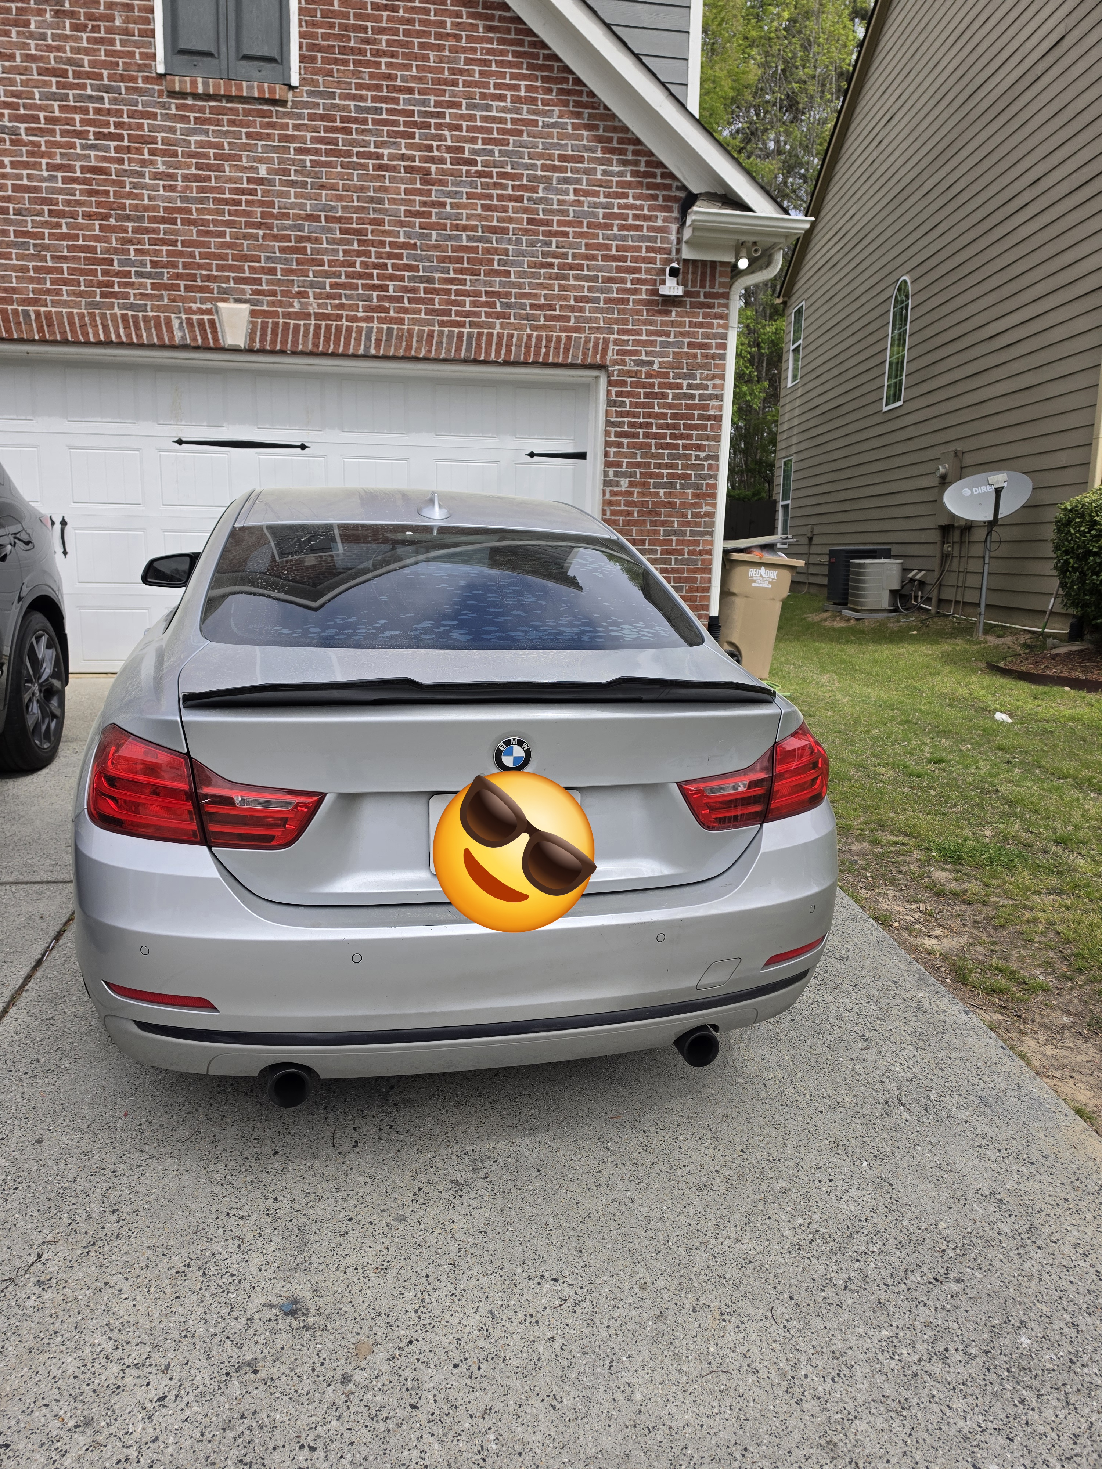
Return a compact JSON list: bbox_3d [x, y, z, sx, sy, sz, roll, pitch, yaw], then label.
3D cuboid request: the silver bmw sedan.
[{"bbox_3d":[-0.618,-0.332,4.113,1.870,1.375,4.640,-1,16,-14],"label":"silver bmw sedan"}]

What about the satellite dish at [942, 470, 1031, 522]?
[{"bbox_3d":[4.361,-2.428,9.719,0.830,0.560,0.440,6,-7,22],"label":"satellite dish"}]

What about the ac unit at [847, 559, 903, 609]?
[{"bbox_3d":[4.359,-2.010,13.100,0.610,0.680,0.610,1,11,-2],"label":"ac unit"}]

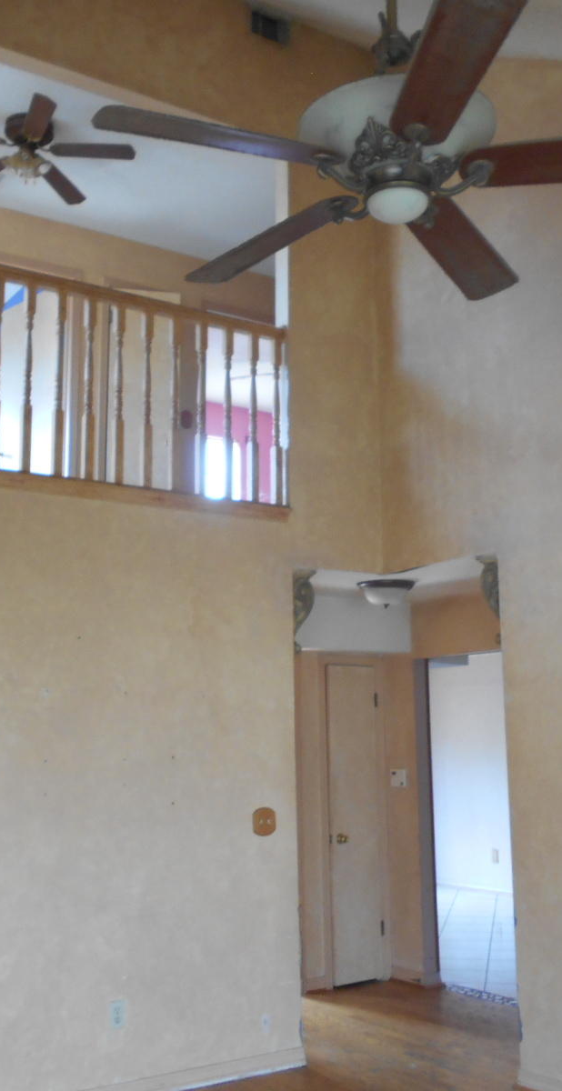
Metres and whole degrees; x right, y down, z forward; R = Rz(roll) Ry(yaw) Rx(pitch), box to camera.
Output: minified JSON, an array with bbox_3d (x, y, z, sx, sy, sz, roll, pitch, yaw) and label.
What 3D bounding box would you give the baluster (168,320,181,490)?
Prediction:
[{"bbox_3d":[-0.532,-0.712,5.512,0.040,0.926,0.040,6,-11,-32],"label":"baluster"}]

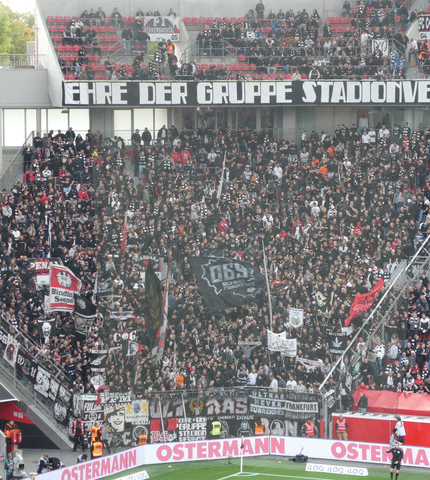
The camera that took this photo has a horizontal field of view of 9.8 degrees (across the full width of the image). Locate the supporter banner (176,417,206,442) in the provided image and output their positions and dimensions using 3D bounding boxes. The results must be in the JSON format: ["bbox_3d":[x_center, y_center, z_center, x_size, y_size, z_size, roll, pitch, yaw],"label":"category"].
[{"bbox_3d":[-1.095,9.243,121.423,1.500,1.250,0.050,-1,4,-22],"label":"supporter banner"}]

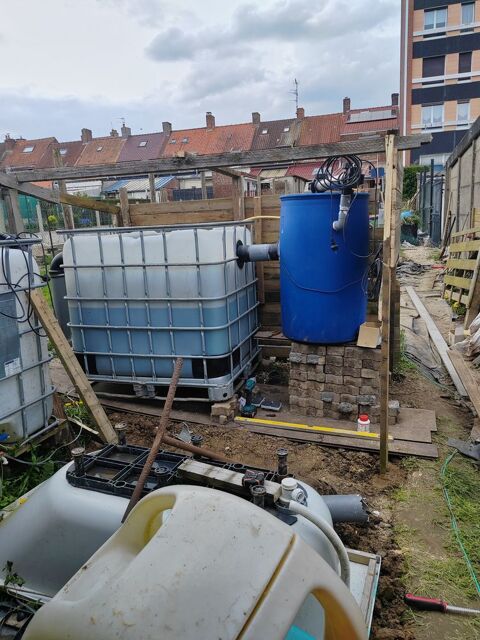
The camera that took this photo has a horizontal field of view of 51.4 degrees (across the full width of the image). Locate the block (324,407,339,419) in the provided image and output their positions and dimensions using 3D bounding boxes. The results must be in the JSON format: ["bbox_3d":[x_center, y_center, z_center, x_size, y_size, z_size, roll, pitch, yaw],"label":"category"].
[{"bbox_3d":[0.631,0.587,3.330,0.098,0.060,0.190,2,13,22],"label":"block"}]

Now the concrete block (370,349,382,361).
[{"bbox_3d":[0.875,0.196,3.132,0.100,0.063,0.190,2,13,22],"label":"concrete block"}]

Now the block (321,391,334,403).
[{"bbox_3d":[0.595,0.476,3.285,0.088,0.060,0.170,2,13,22],"label":"block"}]

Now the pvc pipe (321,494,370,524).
[{"bbox_3d":[0.477,0.858,2.280,0.230,0.115,0.115,-1,13,8],"label":"pvc pipe"}]

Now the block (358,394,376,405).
[{"bbox_3d":[0.829,0.476,3.192,0.112,0.060,0.180,2,13,22],"label":"block"}]

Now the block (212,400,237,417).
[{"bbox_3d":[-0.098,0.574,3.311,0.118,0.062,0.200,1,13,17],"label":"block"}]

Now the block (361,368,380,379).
[{"bbox_3d":[0.843,0.312,3.174,0.115,0.060,0.190,2,13,22],"label":"block"}]

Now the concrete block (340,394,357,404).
[{"bbox_3d":[0.730,0.482,3.263,0.105,0.060,0.190,2,13,22],"label":"concrete block"}]

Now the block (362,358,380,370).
[{"bbox_3d":[0.843,0.251,3.159,0.112,0.062,0.190,2,13,22],"label":"block"}]

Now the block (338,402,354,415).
[{"bbox_3d":[0.710,0.541,3.252,0.098,0.062,0.170,2,13,22],"label":"block"}]

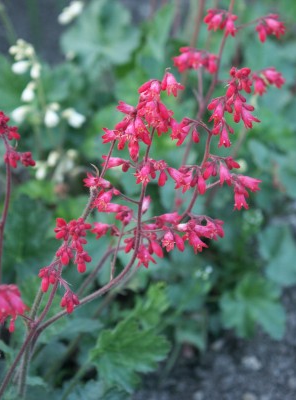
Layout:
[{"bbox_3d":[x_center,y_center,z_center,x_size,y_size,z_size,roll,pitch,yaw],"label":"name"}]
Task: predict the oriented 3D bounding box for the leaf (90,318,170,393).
[{"bbox_3d":[-0.009,0.083,0.760,0.043,0.025,0.036,0,32,0],"label":"leaf"}]

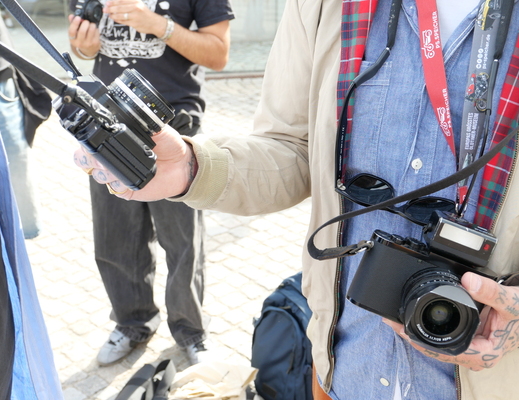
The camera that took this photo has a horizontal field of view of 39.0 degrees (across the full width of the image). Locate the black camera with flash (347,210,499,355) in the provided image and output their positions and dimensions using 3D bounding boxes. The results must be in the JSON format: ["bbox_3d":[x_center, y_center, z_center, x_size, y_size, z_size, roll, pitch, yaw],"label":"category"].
[{"bbox_3d":[0.167,0.077,0.688,0.132,0.110,0.102,18,14,-1],"label":"black camera with flash"}]

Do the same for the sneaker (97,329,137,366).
[{"bbox_3d":[-0.506,0.499,2.725,0.105,0.115,0.290,12,24,28],"label":"sneaker"}]

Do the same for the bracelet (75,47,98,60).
[{"bbox_3d":[-0.485,-0.416,2.060,0.067,0.018,0.058,5,46,-5],"label":"bracelet"}]

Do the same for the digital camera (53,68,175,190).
[{"bbox_3d":[-0.136,-0.079,0.701,0.094,0.089,0.141,-47,26,-10],"label":"digital camera"}]

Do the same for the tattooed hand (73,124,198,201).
[{"bbox_3d":[-0.123,-0.036,0.720,0.117,0.075,0.090,-4,21,-10],"label":"tattooed hand"}]

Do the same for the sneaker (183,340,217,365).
[{"bbox_3d":[-0.222,0.517,2.678,0.105,0.115,0.290,-5,22,-12],"label":"sneaker"}]

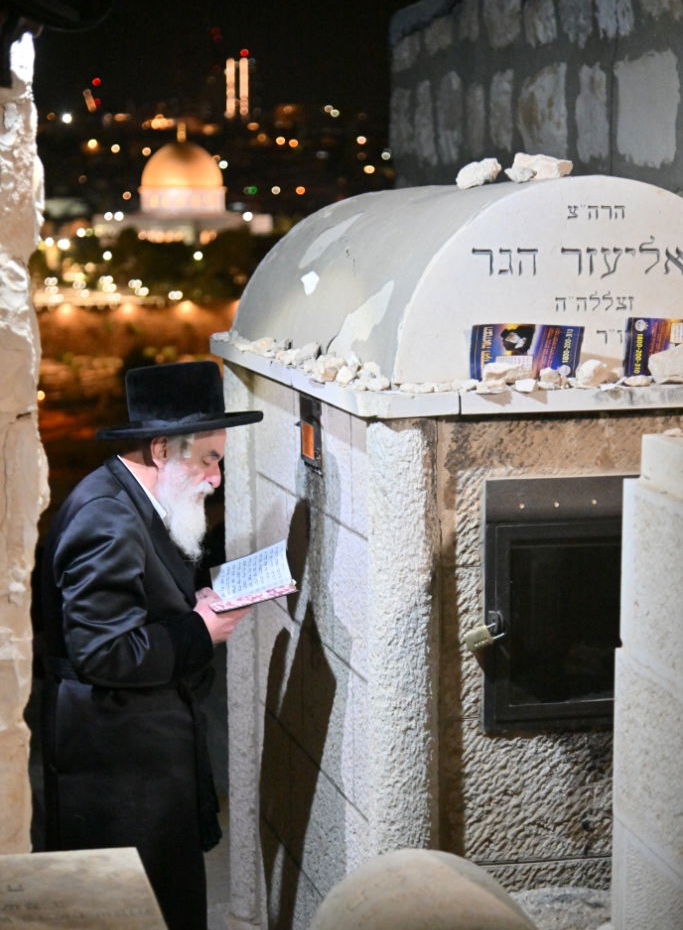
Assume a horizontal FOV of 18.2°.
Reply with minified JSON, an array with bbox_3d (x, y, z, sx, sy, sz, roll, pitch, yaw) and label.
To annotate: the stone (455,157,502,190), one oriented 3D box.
[{"bbox_3d":[0.312,-0.664,4.860,0.102,0.066,0.075,0,7,0],"label":"stone"}]

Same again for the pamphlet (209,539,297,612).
[{"bbox_3d":[-0.192,0.240,4.650,0.180,0.060,0.205,-16,22,-2],"label":"pamphlet"}]

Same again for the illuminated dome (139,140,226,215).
[{"bbox_3d":[-43.361,-78.158,580.000,23.000,20.300,23.000,0,7,0],"label":"illuminated dome"}]

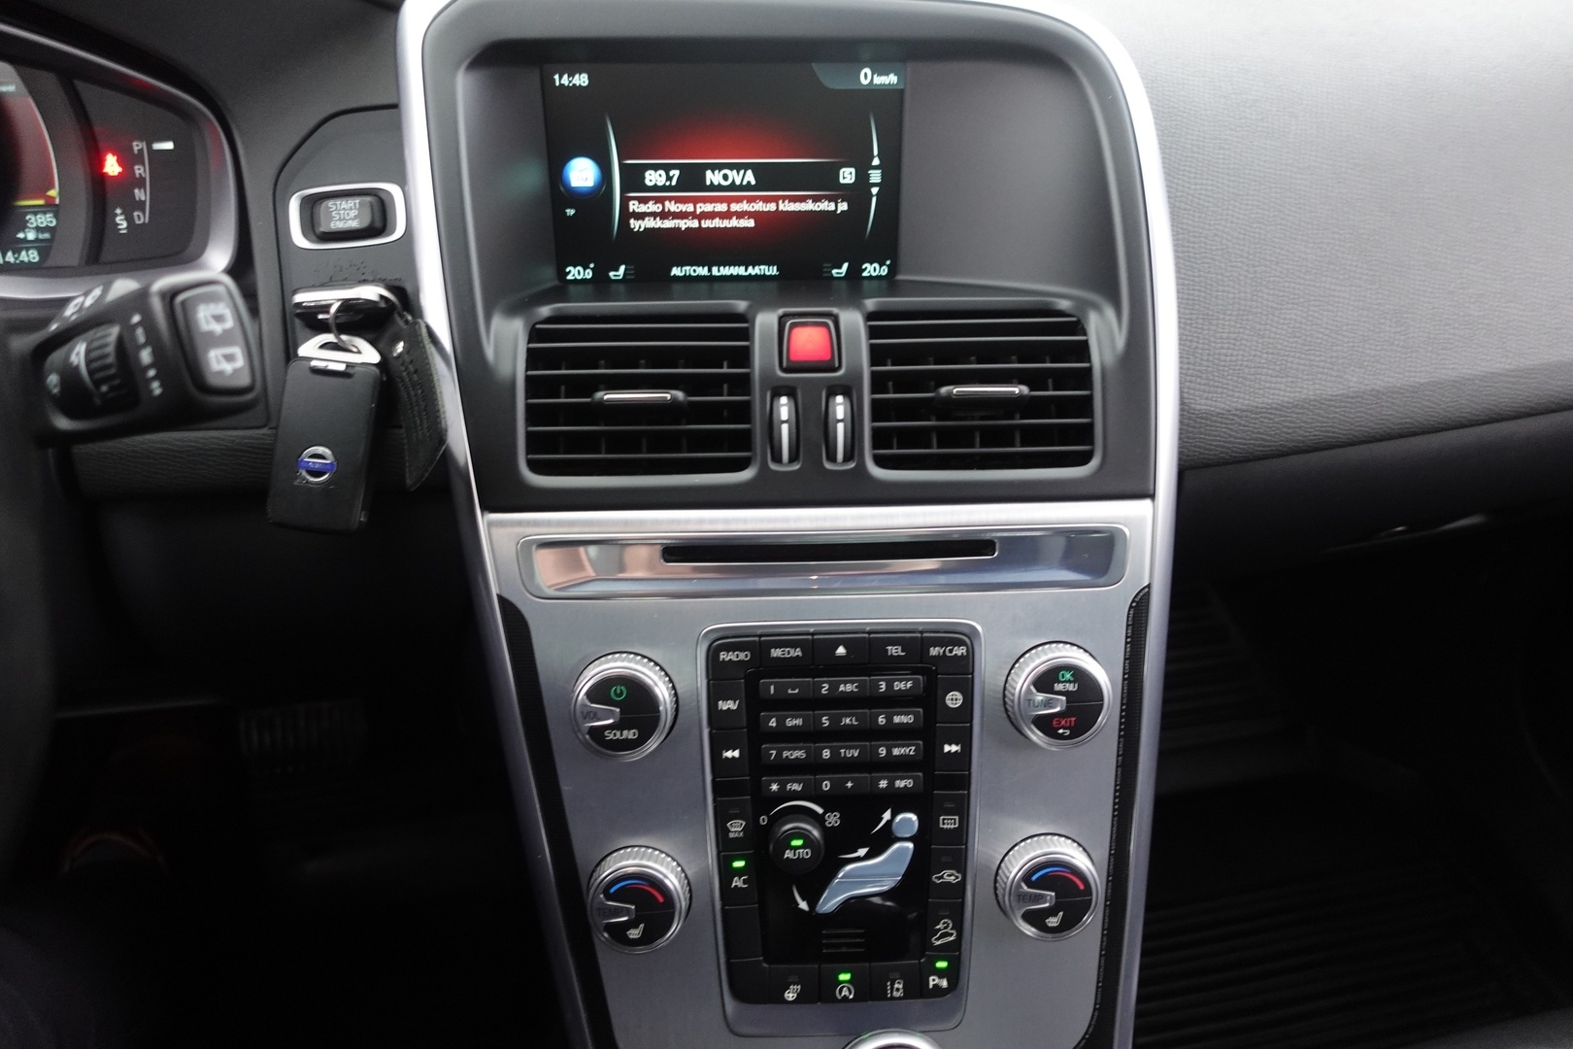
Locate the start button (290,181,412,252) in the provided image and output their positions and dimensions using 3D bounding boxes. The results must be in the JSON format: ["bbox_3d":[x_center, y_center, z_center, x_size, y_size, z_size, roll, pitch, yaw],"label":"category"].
[{"bbox_3d":[-0.188,-0.132,0.450,0.049,0.026,0.012,-5,9,-7],"label":"start button"}]

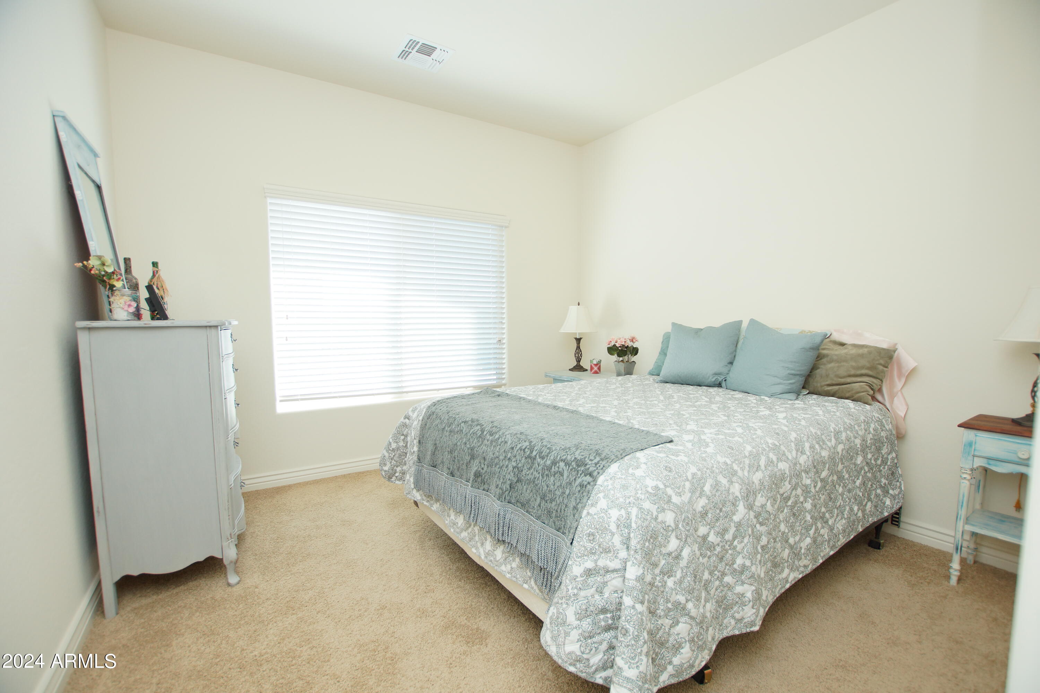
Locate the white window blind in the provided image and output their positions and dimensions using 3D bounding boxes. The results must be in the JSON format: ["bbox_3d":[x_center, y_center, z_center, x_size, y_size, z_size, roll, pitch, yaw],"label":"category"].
[{"bbox_3d":[-0.885,-0.341,3.332,1.839,1.493,0.100,-3,6,-33],"label":"white window blind"}]

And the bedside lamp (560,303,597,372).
[{"bbox_3d":[0.527,-0.087,3.886,0.346,0.617,0.346,0,5,0],"label":"bedside lamp"}]

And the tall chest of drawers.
[{"bbox_3d":[-1.625,0.442,2.085,0.500,1.161,0.878,-3,6,-33],"label":"tall chest of drawers"}]

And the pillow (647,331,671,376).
[{"bbox_3d":[1.119,0.065,2.972,0.140,0.380,0.440,30,-12,-31],"label":"pillow"}]

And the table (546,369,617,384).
[{"bbox_3d":[0.589,0.567,3.655,0.479,0.652,0.668,-3,6,-33],"label":"table"}]

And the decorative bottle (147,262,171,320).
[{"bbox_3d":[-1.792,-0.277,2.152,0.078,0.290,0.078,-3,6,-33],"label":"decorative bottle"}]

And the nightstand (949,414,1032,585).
[{"bbox_3d":[2.073,0.677,1.770,0.345,0.714,0.390,-3,6,-33],"label":"nightstand"}]

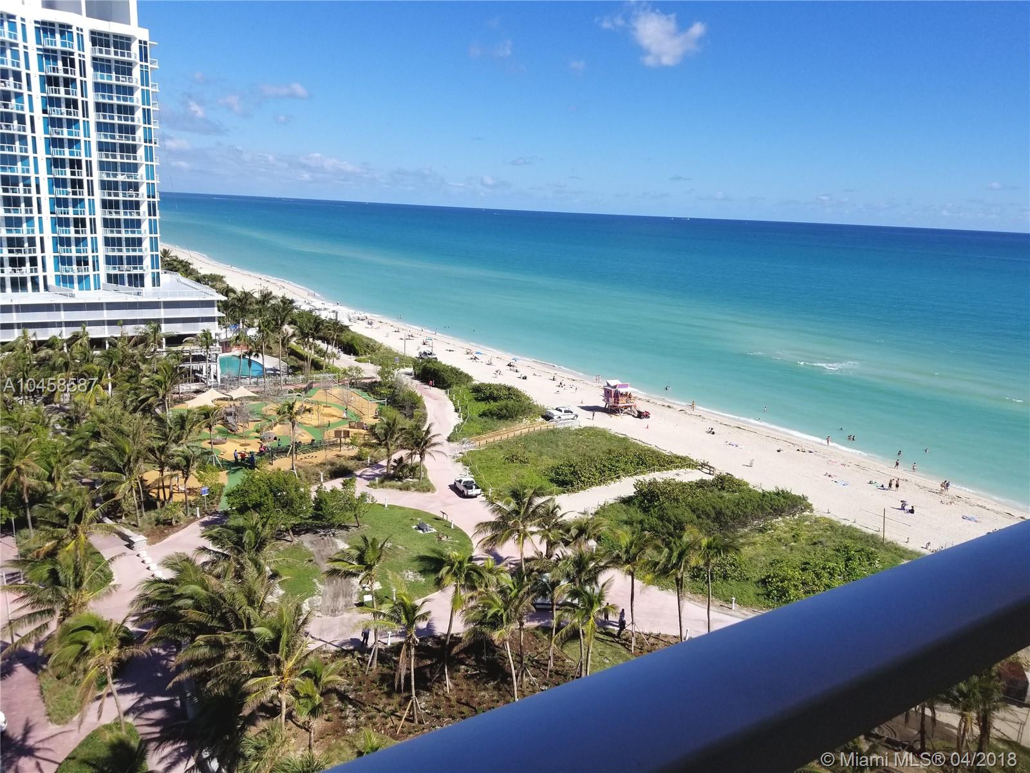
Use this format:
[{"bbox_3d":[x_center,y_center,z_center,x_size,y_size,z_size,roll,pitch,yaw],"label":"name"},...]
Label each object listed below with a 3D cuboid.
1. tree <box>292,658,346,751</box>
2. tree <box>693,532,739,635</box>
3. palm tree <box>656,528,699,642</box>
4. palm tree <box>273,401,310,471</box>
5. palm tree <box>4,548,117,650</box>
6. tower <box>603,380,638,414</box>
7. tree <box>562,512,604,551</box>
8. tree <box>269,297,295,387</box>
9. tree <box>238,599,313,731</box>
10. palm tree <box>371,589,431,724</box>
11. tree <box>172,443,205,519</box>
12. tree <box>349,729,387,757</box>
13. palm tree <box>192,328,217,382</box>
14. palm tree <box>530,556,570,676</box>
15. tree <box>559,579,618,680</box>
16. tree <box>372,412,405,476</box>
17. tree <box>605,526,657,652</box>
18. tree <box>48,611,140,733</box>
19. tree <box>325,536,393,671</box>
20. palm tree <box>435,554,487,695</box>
[{"bbox_3d":[-12.012,19.611,47.197,3.150,6.410,3.000,-1,13,-15],"label":"tree"},{"bbox_3d":[15.033,16.091,58.857,3.570,9.500,3.570,3,13,0],"label":"tree"},{"bbox_3d":[12.900,16.270,61.840,3.450,9.600,3.450,6,13,13],"label":"palm tree"},{"bbox_3d":[-27.321,6.333,94.689,4.600,8.530,4.600,3,13,0],"label":"palm tree"},{"bbox_3d":[-31.720,16.240,54.160,8.040,8.960,8.040,-5,15,-31],"label":"palm tree"},{"bbox_3d":[18.890,1.790,138.880,4.900,5.500,4.300,-8,17,-39],"label":"tower"},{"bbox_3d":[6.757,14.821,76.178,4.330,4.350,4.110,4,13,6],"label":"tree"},{"bbox_3d":[-41.720,-7.660,138.920,4.840,16.230,4.840,-1,14,-17],"label":"tree"},{"bbox_3d":[-15.200,18.180,49.160,4.910,8.990,4.910,-1,14,-18],"label":"tree"},{"bbox_3d":[-7.336,17.341,49.503,4.030,9.270,4.030,3,13,0],"label":"palm tree"},{"bbox_3d":[-34.530,10.130,81.990,3.640,8.010,3.640,-3,14,-23],"label":"tree"},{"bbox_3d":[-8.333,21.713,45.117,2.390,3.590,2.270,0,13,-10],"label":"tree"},{"bbox_3d":[-56.250,-5.500,140.580,4.460,9.920,4.460,-3,14,-22],"label":"palm tree"},{"bbox_3d":[2.499,16.734,55.936,3.340,8.440,3.340,3,13,0],"label":"palm tree"},{"bbox_3d":[5.086,17.562,54.975,4.030,7.490,4.030,3,13,0],"label":"tree"},{"bbox_3d":[-15.812,7.264,96.126,4.420,7.980,4.200,1,13,-9],"label":"tree"},{"bbox_3d":[8.484,15.624,58.427,3.720,10.020,3.720,3,13,0],"label":"tree"},{"bbox_3d":[-26.190,18.100,48.750,6.100,8.310,6.100,-5,15,-30],"label":"tree"},{"bbox_3d":[-11.175,15.723,55.520,4.720,10.290,4.490,0,13,-11],"label":"tree"},{"bbox_3d":[-3.940,16.820,54.090,3.750,10.460,3.750,2,13,-4],"label":"palm tree"}]

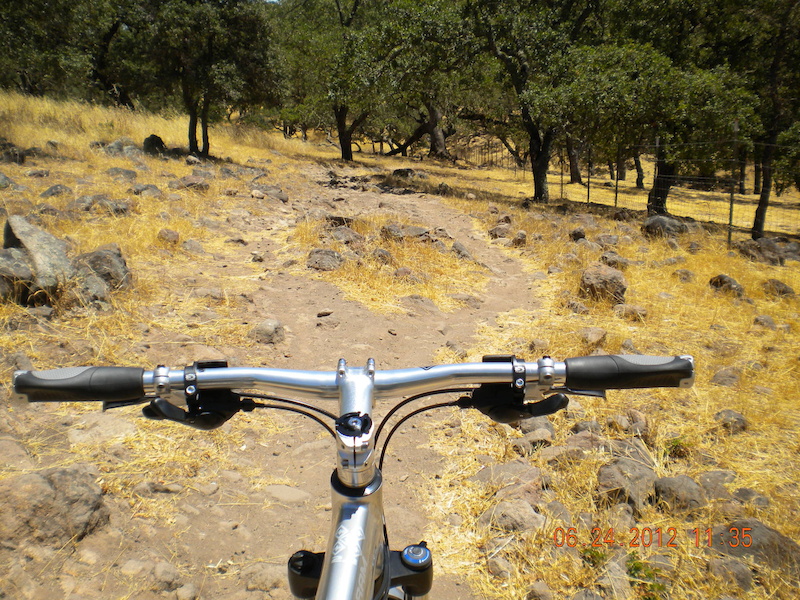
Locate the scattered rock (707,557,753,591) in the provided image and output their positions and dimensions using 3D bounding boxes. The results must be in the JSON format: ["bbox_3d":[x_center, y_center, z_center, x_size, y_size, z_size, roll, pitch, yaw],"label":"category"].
[{"bbox_3d":[0.929,0.771,2.280,0.135,0.075,0.100,-1,12,0],"label":"scattered rock"}]

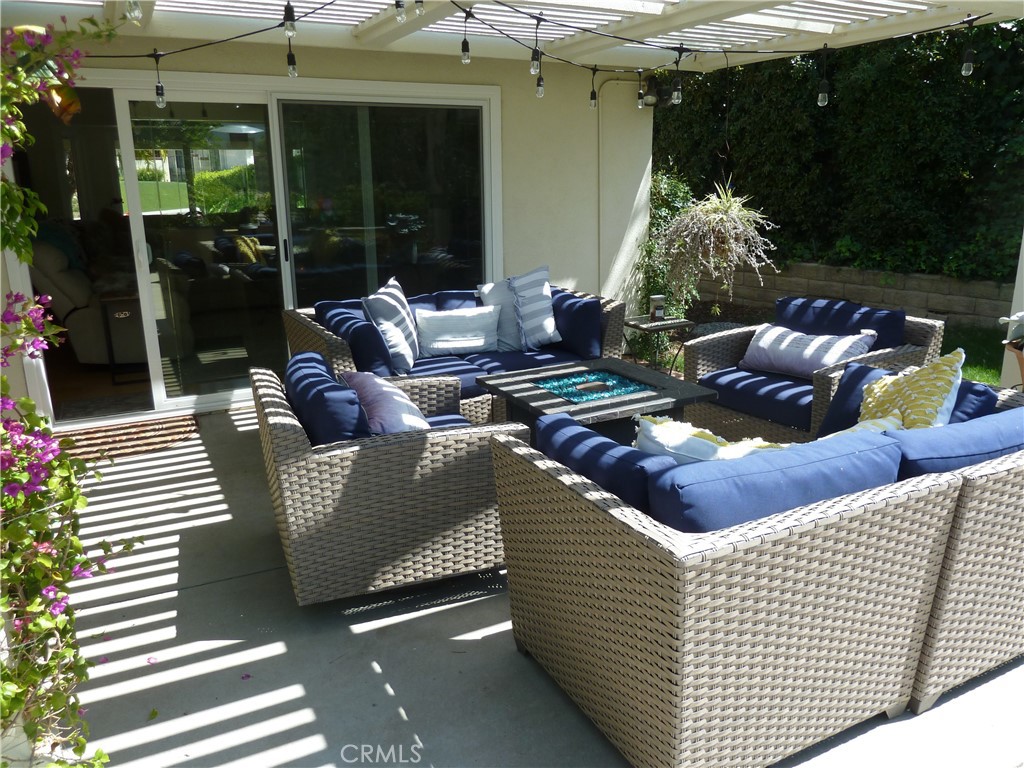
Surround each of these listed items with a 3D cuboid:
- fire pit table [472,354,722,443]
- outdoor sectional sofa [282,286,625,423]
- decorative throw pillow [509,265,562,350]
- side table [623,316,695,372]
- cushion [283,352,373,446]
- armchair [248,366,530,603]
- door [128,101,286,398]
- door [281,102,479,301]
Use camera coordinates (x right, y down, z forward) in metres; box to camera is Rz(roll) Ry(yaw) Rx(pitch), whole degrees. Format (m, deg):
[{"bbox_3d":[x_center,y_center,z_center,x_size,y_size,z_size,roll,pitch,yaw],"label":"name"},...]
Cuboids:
[{"bbox_3d":[0.345,0.288,3.239,0.745,0.590,0.745,-8,17,-26],"label":"fire pit table"},{"bbox_3d":[-0.316,-0.148,4.592,1.908,0.760,0.954,-9,17,-28],"label":"outdoor sectional sofa"},{"bbox_3d":[0.161,-0.480,4.701,0.140,0.450,0.410,-8,8,36],"label":"decorative throw pillow"},{"bbox_3d":[1.036,-0.211,5.307,0.430,0.470,0.360,-9,17,-28],"label":"side table"},{"bbox_3d":[-0.682,0.125,2.811,0.200,0.410,0.580,-22,21,-16],"label":"cushion"},{"bbox_3d":[-0.523,0.326,2.938,0.870,0.700,0.870,-7,16,-20],"label":"armchair"},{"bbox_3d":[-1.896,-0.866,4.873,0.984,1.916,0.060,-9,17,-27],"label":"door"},{"bbox_3d":[-0.840,-1.020,5.419,1.480,1.940,0.070,-9,17,-27],"label":"door"}]

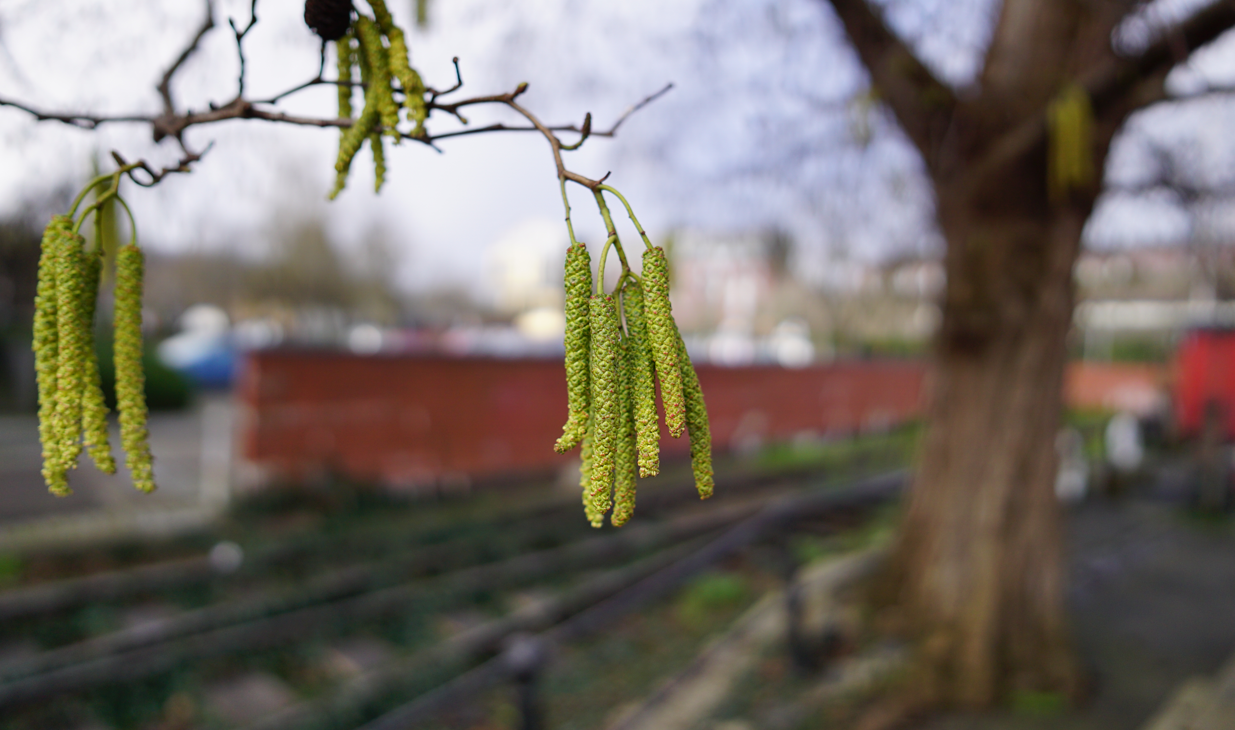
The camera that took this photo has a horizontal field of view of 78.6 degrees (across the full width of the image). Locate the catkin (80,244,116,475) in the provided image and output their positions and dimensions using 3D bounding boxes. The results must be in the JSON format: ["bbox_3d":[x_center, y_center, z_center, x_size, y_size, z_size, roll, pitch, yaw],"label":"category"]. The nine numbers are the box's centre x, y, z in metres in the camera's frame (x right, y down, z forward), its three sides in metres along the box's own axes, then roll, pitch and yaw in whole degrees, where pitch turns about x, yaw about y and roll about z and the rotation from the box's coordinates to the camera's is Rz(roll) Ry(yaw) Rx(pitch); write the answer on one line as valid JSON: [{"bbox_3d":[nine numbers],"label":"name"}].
[{"bbox_3d":[-0.181,-0.001,0.263,0.010,0.078,0.008,-3,0,0],"label":"catkin"}]

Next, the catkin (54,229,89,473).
[{"bbox_3d":[-0.186,-0.005,0.257,0.009,0.083,0.008,0,0,-36],"label":"catkin"}]

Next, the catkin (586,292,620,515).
[{"bbox_3d":[-0.005,0.012,0.233,0.009,0.068,0.008,0,0,-1],"label":"catkin"}]

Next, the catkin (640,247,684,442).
[{"bbox_3d":[0.015,-0.007,0.236,0.009,0.060,0.008,-7,0,4],"label":"catkin"}]

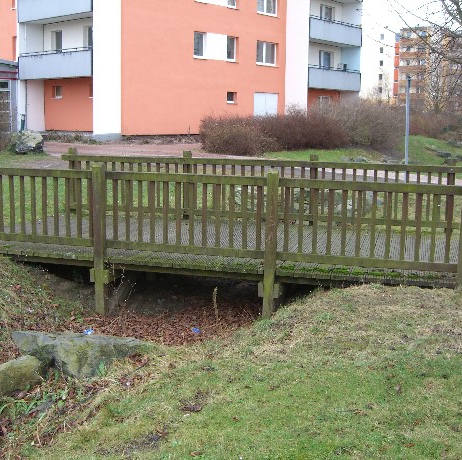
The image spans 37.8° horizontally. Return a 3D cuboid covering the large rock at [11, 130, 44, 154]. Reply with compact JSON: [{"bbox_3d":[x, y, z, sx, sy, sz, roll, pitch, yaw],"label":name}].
[{"bbox_3d":[-6.795,-2.912,22.500,1.050,0.750,0.900,1,9,0],"label":"large rock"}]

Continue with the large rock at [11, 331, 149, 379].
[{"bbox_3d":[-1.362,1.121,6.020,1.150,0.330,0.480,2,10,8],"label":"large rock"}]

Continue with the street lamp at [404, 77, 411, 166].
[{"bbox_3d":[4.514,-2.505,17.112,0.130,2.810,0.130,1,9,0],"label":"street lamp"}]

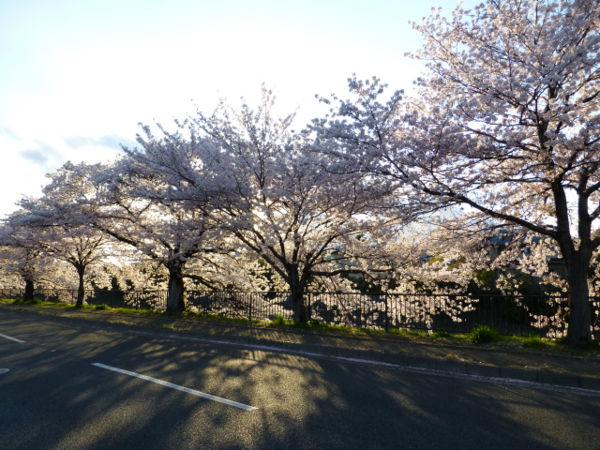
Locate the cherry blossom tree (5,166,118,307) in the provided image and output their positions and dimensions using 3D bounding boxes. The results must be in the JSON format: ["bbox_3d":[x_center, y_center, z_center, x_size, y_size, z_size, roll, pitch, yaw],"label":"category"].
[{"bbox_3d":[-14.887,0.484,25.981,6.400,9.050,6.400,0,-8,0],"label":"cherry blossom tree"}]

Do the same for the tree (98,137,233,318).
[{"bbox_3d":[-6.335,-0.075,19.756,6.700,8.390,6.600,0,-8,0],"label":"tree"}]

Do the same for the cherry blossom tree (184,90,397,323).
[{"bbox_3d":[-0.344,-0.804,15.099,7.600,8.630,7.200,0,-8,0],"label":"cherry blossom tree"}]

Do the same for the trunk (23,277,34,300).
[{"bbox_3d":[-20.323,4.825,31.140,0.700,1.630,0.700,0,-8,0],"label":"trunk"}]

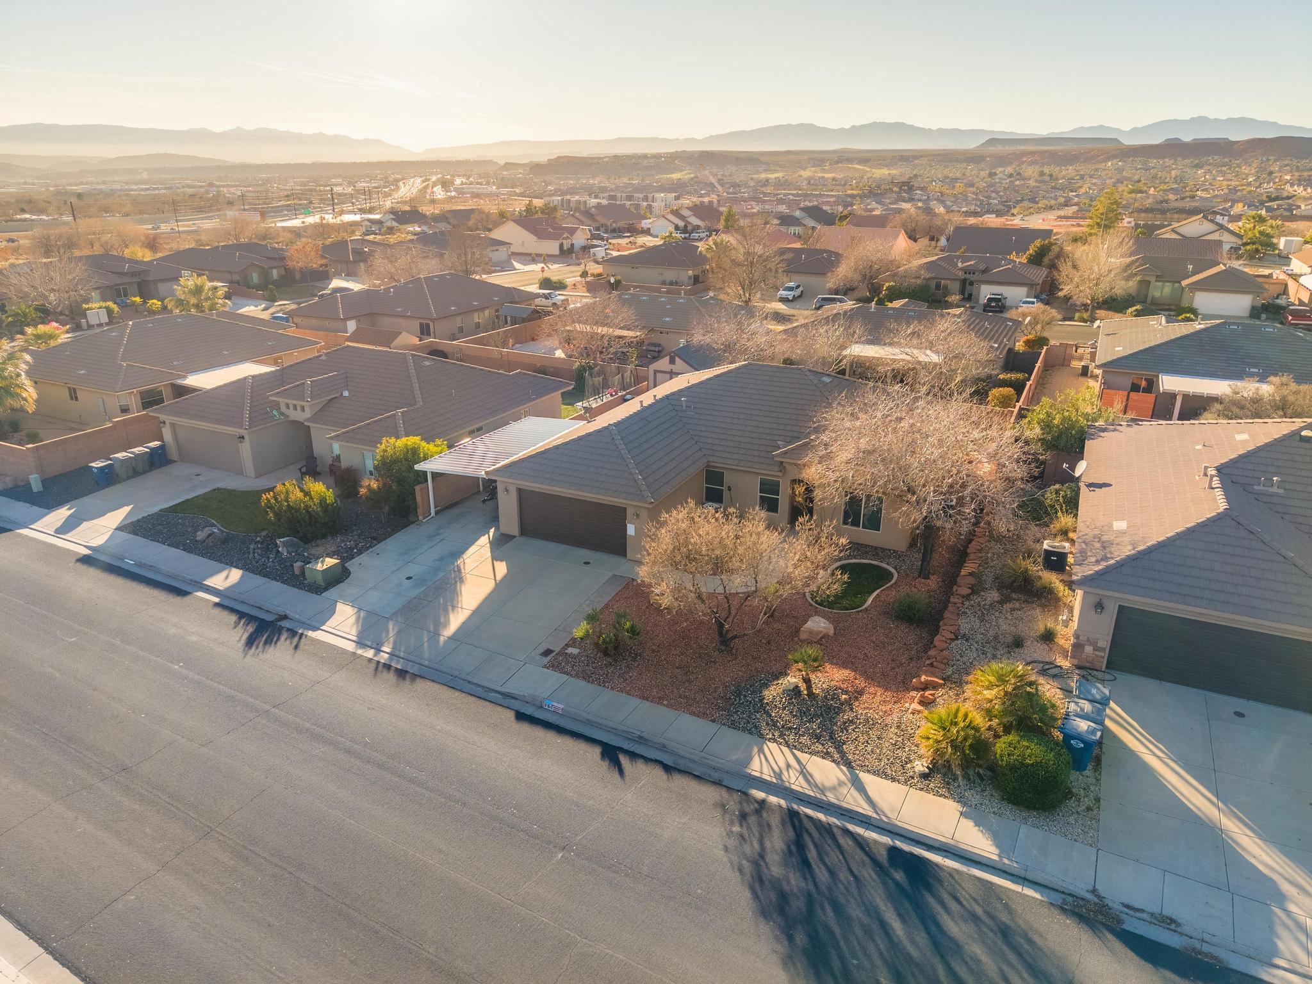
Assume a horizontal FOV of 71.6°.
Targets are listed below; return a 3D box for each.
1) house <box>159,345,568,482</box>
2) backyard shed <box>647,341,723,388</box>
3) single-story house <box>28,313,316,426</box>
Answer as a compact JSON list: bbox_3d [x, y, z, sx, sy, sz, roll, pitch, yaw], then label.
[{"bbox_3d":[-15.103,-4.906,49.812,17.000,4.950,15.700,10,22,24],"label":"house"},{"bbox_3d":[1.835,-7.776,58.229,3.250,3.400,3.700,9,22,22],"label":"backyard shed"},{"bbox_3d":[-36.297,-10.928,68.613,17.200,5.450,21.900,9,22,23],"label":"single-story house"}]

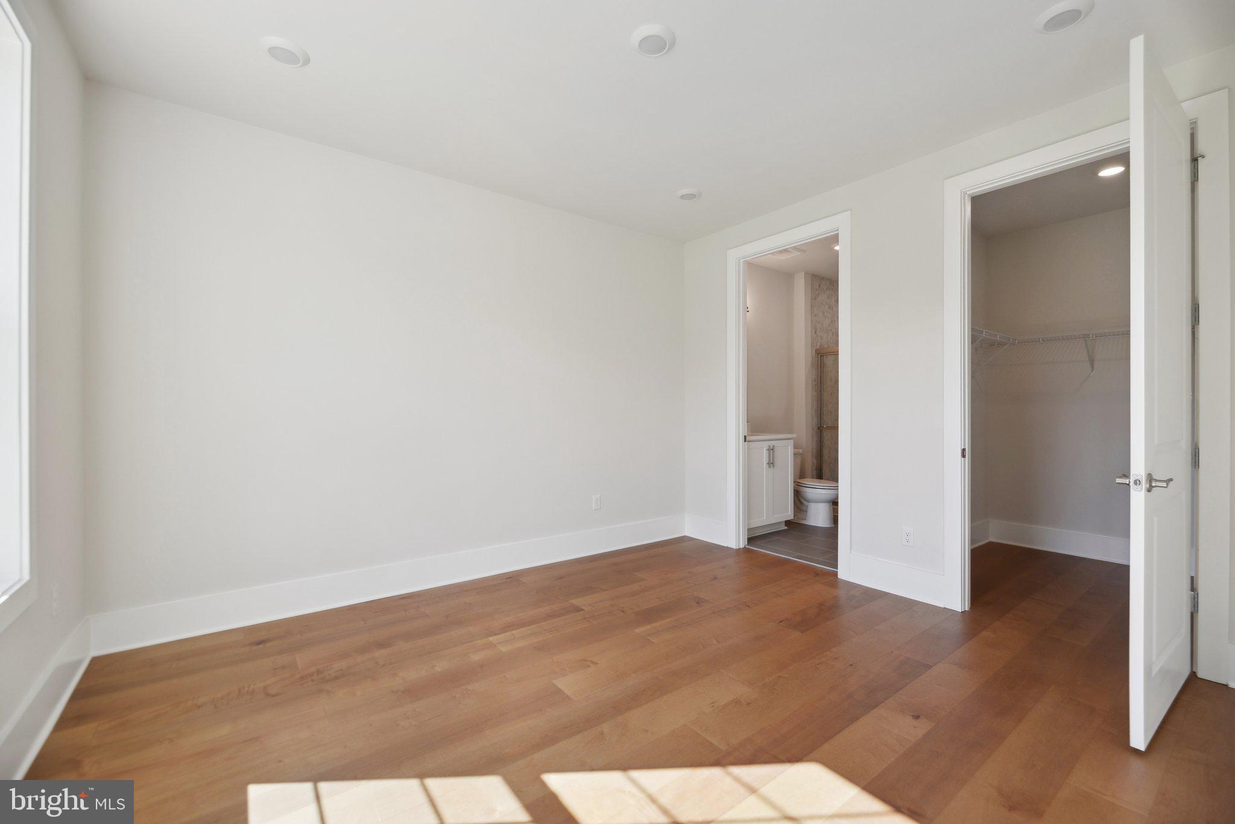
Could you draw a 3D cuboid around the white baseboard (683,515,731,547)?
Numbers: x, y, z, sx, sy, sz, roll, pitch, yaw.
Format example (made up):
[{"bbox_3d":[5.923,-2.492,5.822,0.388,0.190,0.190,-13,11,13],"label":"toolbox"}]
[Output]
[{"bbox_3d":[0.805,1.068,4.331,0.025,0.192,0.470,0,0,-38],"label":"white baseboard"}]

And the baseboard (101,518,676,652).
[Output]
[{"bbox_3d":[-0.942,1.070,3.413,3.854,0.192,0.025,0,0,-35],"label":"baseboard"}]

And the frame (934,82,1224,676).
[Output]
[{"bbox_3d":[2.330,-0.108,2.498,0.150,2.550,1.048,0,0,-38],"label":"frame"}]

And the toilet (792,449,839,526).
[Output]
[{"bbox_3d":[2.013,0.793,5.074,0.440,0.740,0.740,0,0,-37],"label":"toilet"}]

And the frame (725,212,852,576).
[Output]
[{"bbox_3d":[1.331,-0.111,3.760,0.150,2.552,1.071,0,0,-38],"label":"frame"}]

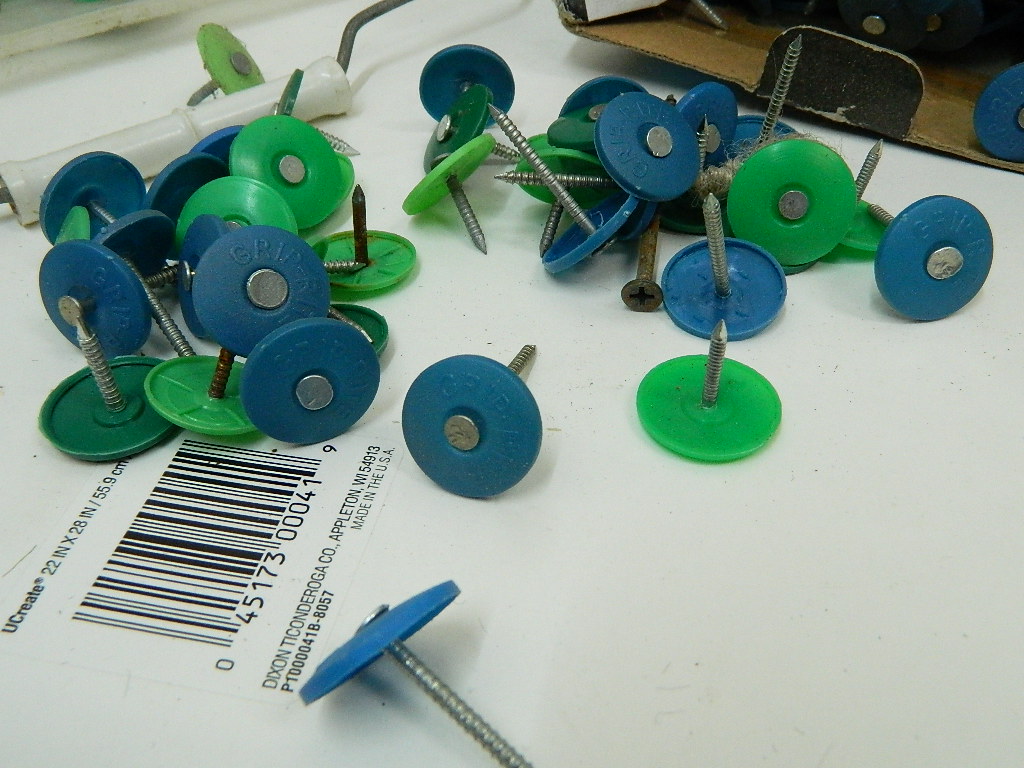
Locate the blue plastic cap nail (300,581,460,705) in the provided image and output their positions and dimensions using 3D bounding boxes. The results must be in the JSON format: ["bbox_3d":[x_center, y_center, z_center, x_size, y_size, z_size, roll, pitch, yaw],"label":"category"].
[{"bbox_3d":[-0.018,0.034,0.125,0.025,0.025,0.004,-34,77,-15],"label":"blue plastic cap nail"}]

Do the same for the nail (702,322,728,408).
[{"bbox_3d":[0.036,-0.003,0.160,0.003,0.021,0.003,-1,44,1],"label":"nail"}]

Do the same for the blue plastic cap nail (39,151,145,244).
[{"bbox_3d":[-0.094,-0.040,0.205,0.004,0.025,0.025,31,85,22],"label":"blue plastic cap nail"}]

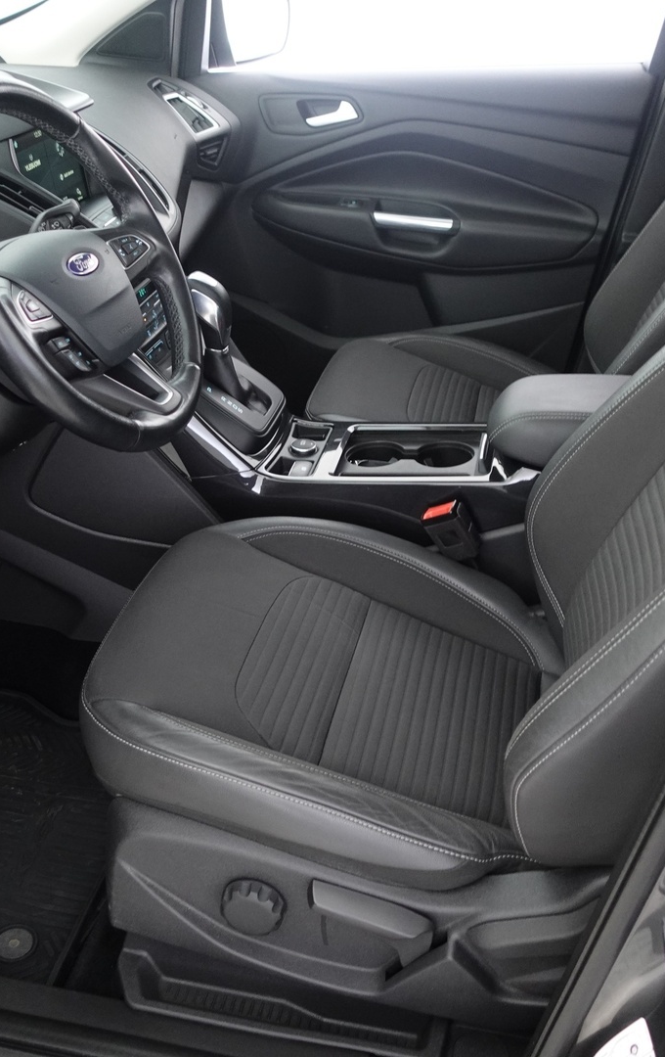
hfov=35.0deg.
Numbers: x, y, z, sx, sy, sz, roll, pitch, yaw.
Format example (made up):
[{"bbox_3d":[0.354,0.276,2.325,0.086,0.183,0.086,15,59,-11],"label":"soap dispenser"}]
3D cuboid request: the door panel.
[{"bbox_3d":[0.106,-0.533,1.966,0.860,0.598,0.120,5,26,11],"label":"door panel"}]

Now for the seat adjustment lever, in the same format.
[{"bbox_3d":[0.034,0.338,0.907,0.107,0.050,0.032,13,27,7],"label":"seat adjustment lever"}]

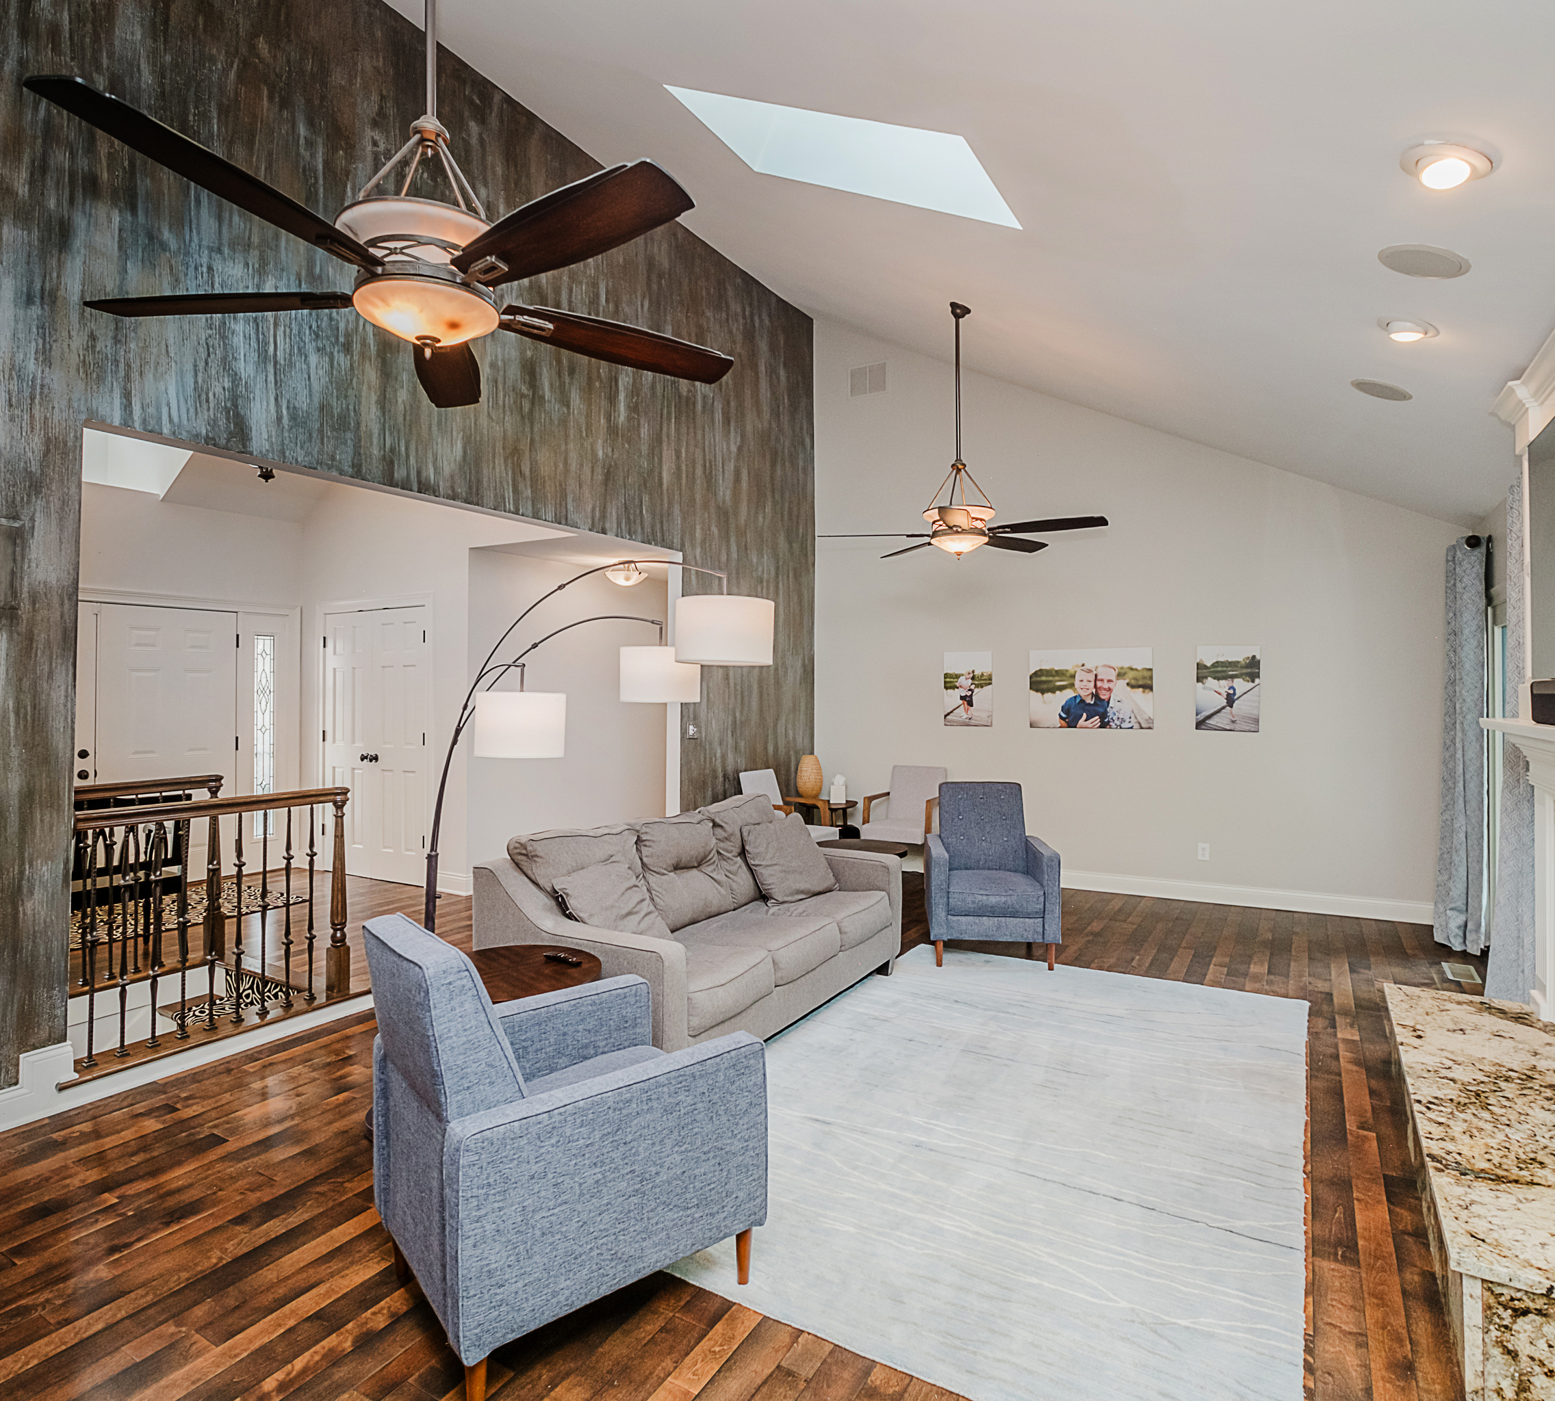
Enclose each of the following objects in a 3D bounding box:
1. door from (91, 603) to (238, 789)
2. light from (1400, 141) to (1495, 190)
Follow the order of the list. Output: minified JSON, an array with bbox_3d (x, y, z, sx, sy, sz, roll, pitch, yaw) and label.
[{"bbox_3d":[-4.441,0.335,6.425,0.050,2.030,0.915,0,0,32],"label":"door"},{"bbox_3d":[1.663,-1.325,2.181,0.210,0.055,0.210,30,15,28],"label":"light"}]

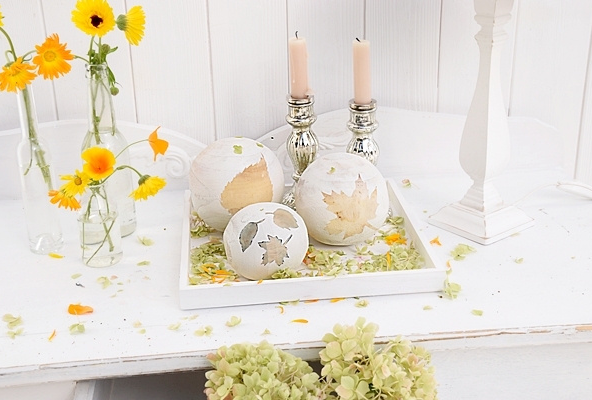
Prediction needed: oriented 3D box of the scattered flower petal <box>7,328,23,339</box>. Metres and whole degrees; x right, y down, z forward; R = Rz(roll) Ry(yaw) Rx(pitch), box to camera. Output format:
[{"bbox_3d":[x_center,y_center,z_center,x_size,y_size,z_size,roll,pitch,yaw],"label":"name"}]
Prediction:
[{"bbox_3d":[-0.301,0.144,0.929,0.019,0.006,0.015,-1,24,1],"label":"scattered flower petal"}]

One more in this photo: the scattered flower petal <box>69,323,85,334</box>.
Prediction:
[{"bbox_3d":[-0.235,0.138,0.930,0.017,0.008,0.014,-1,23,0],"label":"scattered flower petal"}]

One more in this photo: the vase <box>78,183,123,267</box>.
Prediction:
[{"bbox_3d":[-0.245,0.027,1.075,0.053,0.101,0.053,-1,24,1],"label":"vase"}]

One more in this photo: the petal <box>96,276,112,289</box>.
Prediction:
[{"bbox_3d":[-0.229,0.098,1.028,0.019,0.006,0.018,-1,23,0],"label":"petal"}]

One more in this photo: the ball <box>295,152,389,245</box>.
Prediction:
[{"bbox_3d":[0.059,-0.002,1.092,0.118,0.118,0.118,-1,23,0],"label":"ball"}]

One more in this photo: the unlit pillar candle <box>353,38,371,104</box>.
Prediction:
[{"bbox_3d":[0.086,-0.161,1.117,0.022,0.094,0.022,-1,23,0],"label":"unlit pillar candle"}]

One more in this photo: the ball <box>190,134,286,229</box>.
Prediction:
[{"bbox_3d":[-0.075,-0.019,1.111,0.122,0.121,0.122,-1,24,1],"label":"ball"}]

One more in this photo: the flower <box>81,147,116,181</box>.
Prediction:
[{"bbox_3d":[-0.234,-0.043,1.025,0.040,0.039,0.024,-8,-18,-15],"label":"flower"}]

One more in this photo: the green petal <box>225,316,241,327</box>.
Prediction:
[{"bbox_3d":[-0.068,0.132,0.938,0.017,0.006,0.012,-1,23,0],"label":"green petal"}]

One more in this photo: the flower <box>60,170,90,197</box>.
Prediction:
[{"bbox_3d":[-0.270,-0.020,1.052,0.036,0.033,0.016,-3,6,-3],"label":"flower"}]

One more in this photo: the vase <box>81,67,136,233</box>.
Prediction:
[{"bbox_3d":[-0.249,-0.065,1.125,0.066,0.229,0.066,-1,24,1],"label":"vase"}]

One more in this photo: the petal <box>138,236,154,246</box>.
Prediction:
[{"bbox_3d":[-0.197,0.054,1.131,0.021,0.006,0.017,-1,23,0],"label":"petal"}]

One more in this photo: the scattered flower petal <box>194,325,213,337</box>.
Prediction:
[{"bbox_3d":[-0.099,0.141,0.925,0.020,0.006,0.015,-1,24,1],"label":"scattered flower petal"}]

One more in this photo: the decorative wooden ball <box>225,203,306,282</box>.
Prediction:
[{"bbox_3d":[-0.034,0.049,1.008,0.100,0.092,0.100,-1,24,1],"label":"decorative wooden ball"}]

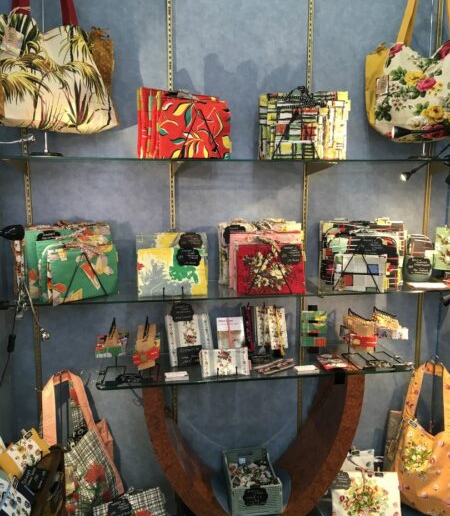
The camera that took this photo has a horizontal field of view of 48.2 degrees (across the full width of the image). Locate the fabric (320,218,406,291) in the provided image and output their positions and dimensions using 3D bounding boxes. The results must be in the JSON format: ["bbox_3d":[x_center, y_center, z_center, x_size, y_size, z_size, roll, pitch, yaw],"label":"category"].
[{"bbox_3d":[0.543,-0.013,2.009,0.289,0.272,0.150,0,10,1],"label":"fabric"}]

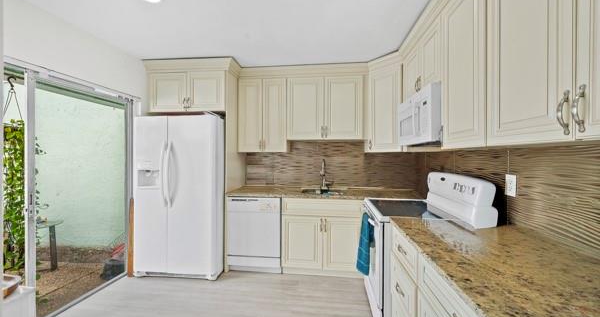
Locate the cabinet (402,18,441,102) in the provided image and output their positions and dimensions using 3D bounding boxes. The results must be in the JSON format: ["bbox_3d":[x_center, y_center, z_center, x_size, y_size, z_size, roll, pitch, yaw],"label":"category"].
[{"bbox_3d":[1.219,-0.766,2.007,0.355,0.460,0.770,0,1,7],"label":"cabinet"}]

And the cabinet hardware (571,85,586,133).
[{"bbox_3d":[0.864,-0.156,0.730,0.033,0.152,0.017,0,1,7],"label":"cabinet hardware"}]

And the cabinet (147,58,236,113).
[{"bbox_3d":[-1.255,-0.828,2.980,0.990,0.576,0.665,0,1,7],"label":"cabinet"}]

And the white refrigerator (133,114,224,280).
[{"bbox_3d":[-1.333,0.417,2.879,0.888,1.770,0.790,0,1,7],"label":"white refrigerator"}]

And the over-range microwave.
[{"bbox_3d":[1.181,-0.331,1.983,0.410,0.419,0.755,0,1,7],"label":"over-range microwave"}]

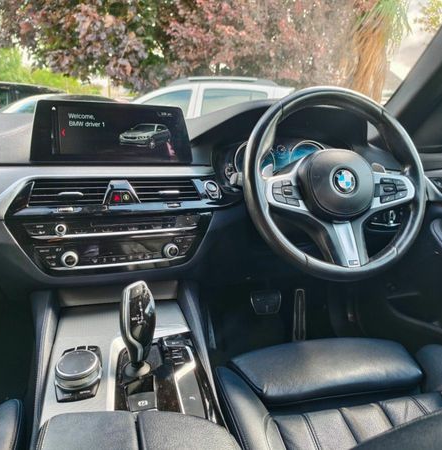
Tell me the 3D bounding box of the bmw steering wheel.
[{"bbox_3d":[0.222,-0.080,0.775,0.377,0.377,0.100,-3,-7,-13],"label":"bmw steering wheel"}]

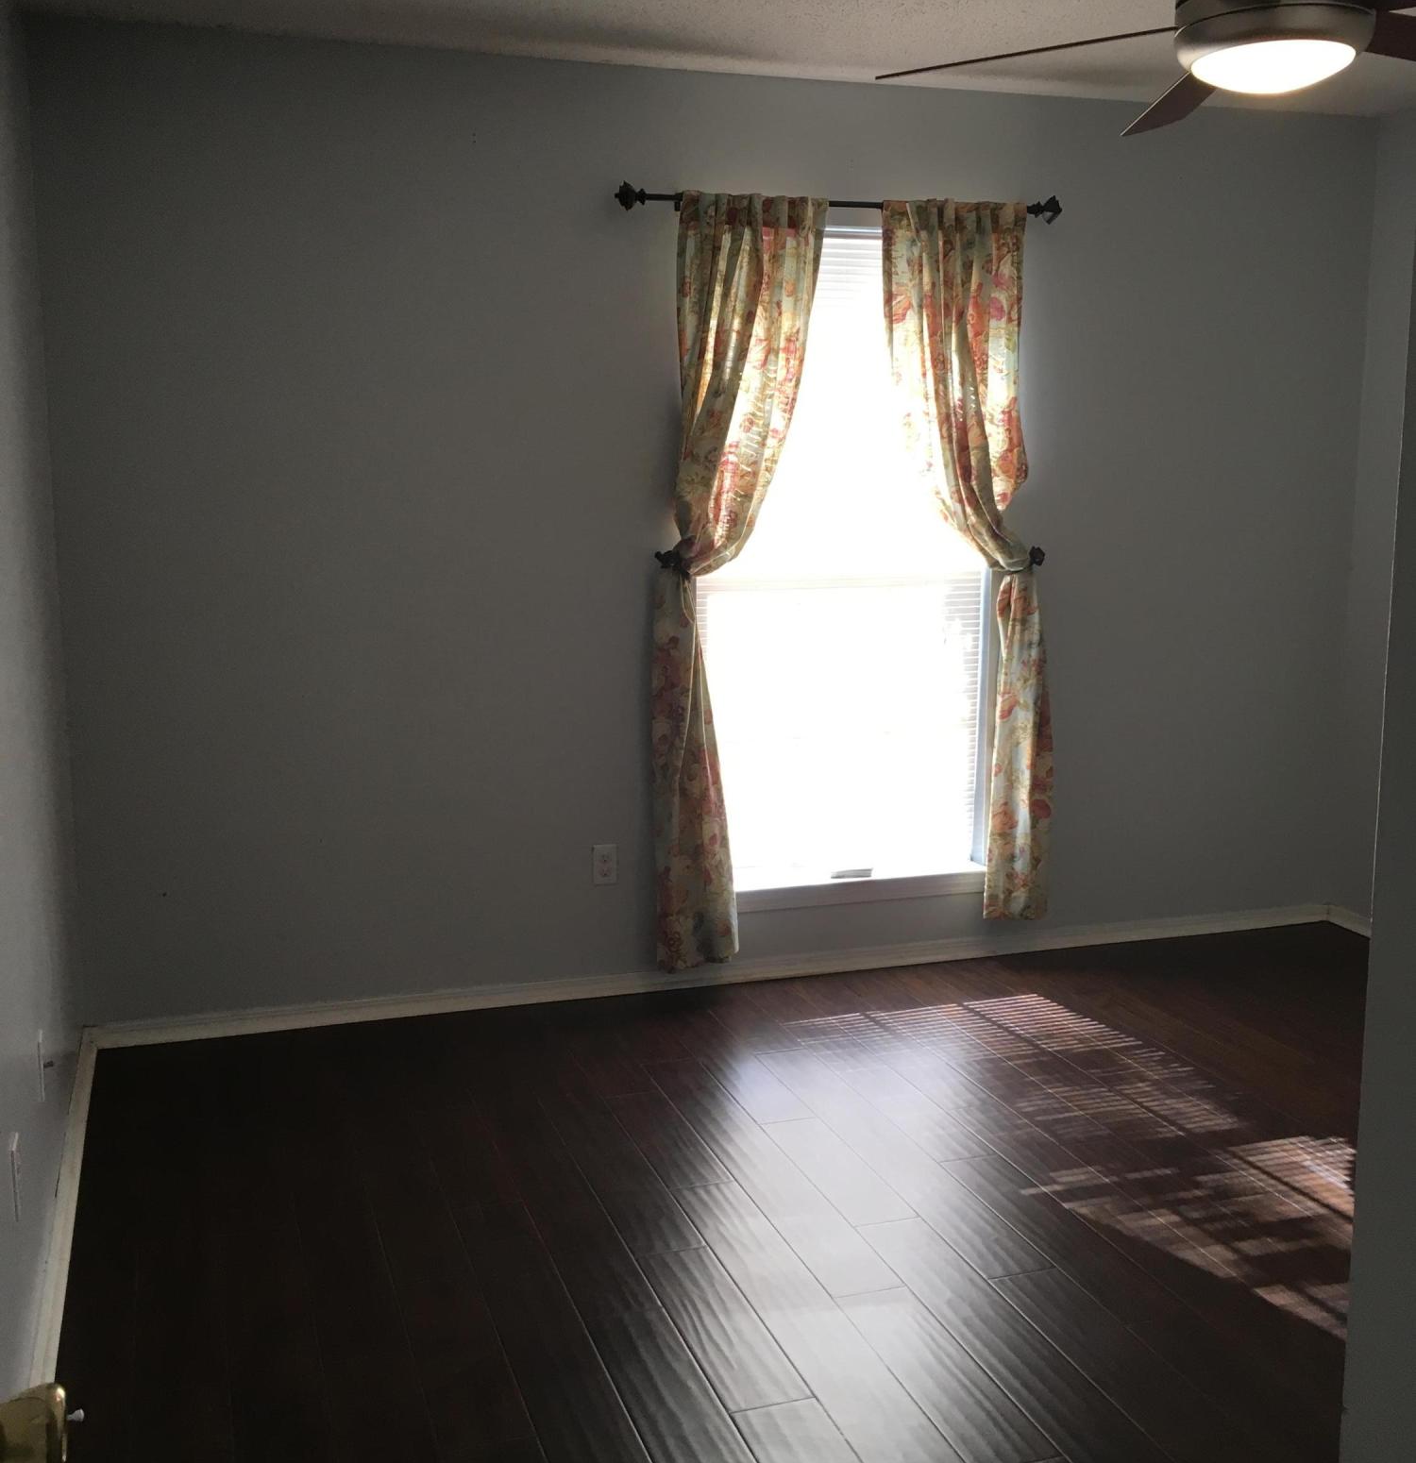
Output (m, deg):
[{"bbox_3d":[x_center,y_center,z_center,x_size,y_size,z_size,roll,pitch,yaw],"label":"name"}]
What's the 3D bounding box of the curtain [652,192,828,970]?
[{"bbox_3d":[0.080,-0.369,4.220,0.481,2.056,0.130,-3,10,-18],"label":"curtain"}]

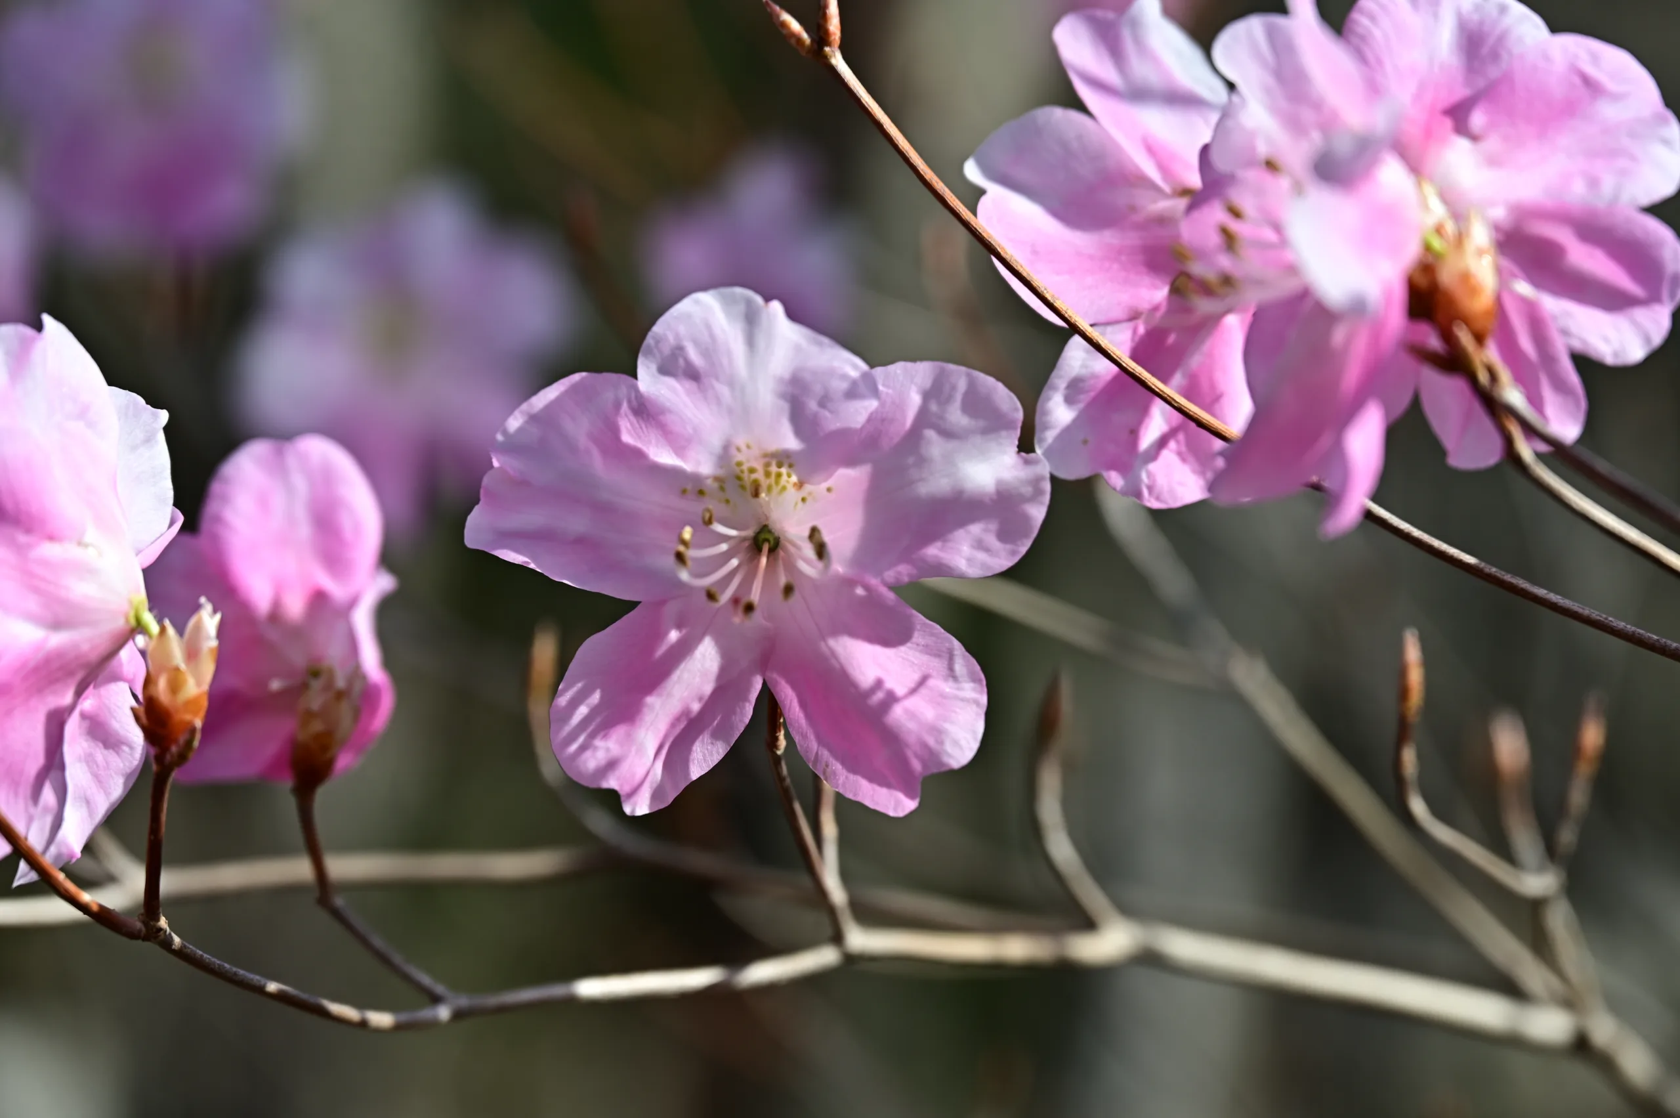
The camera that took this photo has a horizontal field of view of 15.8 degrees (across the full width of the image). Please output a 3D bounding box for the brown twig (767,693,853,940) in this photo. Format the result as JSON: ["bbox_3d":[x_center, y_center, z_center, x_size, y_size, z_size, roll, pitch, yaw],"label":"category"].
[{"bbox_3d":[-0.003,0.025,0.588,0.007,0.024,0.008,-11,-3,0],"label":"brown twig"}]

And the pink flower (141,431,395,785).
[{"bbox_3d":[-0.055,0.005,0.592,0.025,0.034,0.028,0,0,-21],"label":"pink flower"}]

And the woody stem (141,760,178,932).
[{"bbox_3d":[-0.064,0.027,0.567,0.003,0.016,0.003,2,0,0],"label":"woody stem"}]

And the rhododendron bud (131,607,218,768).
[{"bbox_3d":[-0.062,0.012,0.567,0.008,0.015,0.008,7,0,0],"label":"rhododendron bud"}]

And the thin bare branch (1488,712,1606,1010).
[{"bbox_3d":[0.072,0.031,0.620,0.012,0.030,0.011,0,0,0],"label":"thin bare branch"}]

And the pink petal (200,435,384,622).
[{"bbox_3d":[-0.053,-0.003,0.582,0.018,0.018,0.008,0,0,0],"label":"pink petal"}]

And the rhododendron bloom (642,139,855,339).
[{"bbox_3d":[-0.014,-0.048,0.950,0.034,0.035,0.028,0,0,6],"label":"rhododendron bloom"}]

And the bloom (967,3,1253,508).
[{"bbox_3d":[0.030,-0.028,0.575,0.034,0.047,0.024,0,0,30],"label":"bloom"}]

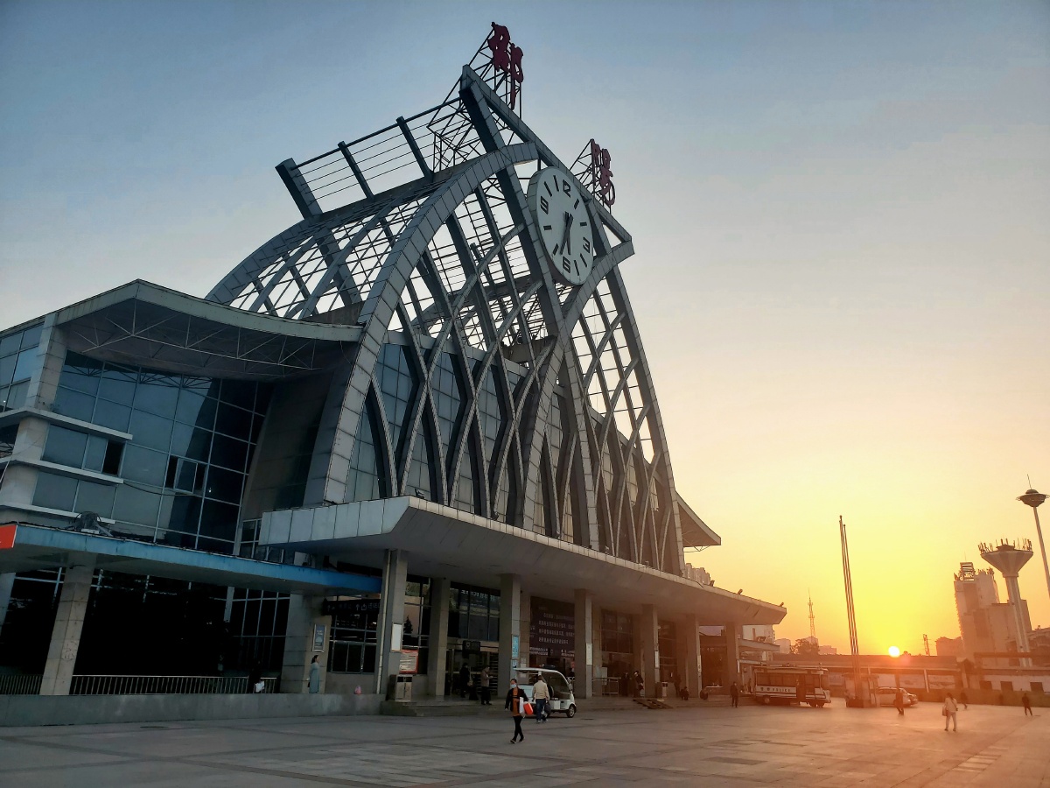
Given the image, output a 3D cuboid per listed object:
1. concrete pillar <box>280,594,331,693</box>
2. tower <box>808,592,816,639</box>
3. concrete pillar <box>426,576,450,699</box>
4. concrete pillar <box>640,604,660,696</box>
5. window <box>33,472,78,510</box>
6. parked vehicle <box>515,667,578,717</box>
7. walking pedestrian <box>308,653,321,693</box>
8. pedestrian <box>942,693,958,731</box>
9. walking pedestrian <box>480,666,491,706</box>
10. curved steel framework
[{"bbox_3d":[-9.311,10.725,33.722,1.270,4.150,1.330,-11,-23,30],"label":"concrete pillar"},{"bbox_3d":[133.669,112.604,367.116,3.600,42.098,3.600,-11,-23,30],"label":"tower"},{"bbox_3d":[-5.279,14.764,48.017,0.750,6.750,0.820,-11,-23,30],"label":"concrete pillar"},{"bbox_3d":[9.979,20.223,62.190,0.920,6.930,0.740,-11,-23,30],"label":"concrete pillar"},{"bbox_3d":[-20.096,4.202,33.837,0.120,1.450,1.760,-11,-23,32],"label":"window"},{"bbox_3d":[1.006,13.828,36.547,1.380,2.050,2.800,-13,-25,35],"label":"parked vehicle"},{"bbox_3d":[-8.805,11.860,33.164,0.420,1.620,0.450,8,-21,-19],"label":"walking pedestrian"},{"bbox_3d":[18.770,14.000,34.864,0.520,1.560,0.400,-3,-20,11],"label":"pedestrian"},{"bbox_3d":[-1.855,13.859,37.505,0.450,1.680,0.450,3,-20,-4],"label":"walking pedestrian"},{"bbox_3d":[-5.860,-1.524,67.960,22.500,35.600,46.000,-11,-23,32],"label":"curved steel framework"}]

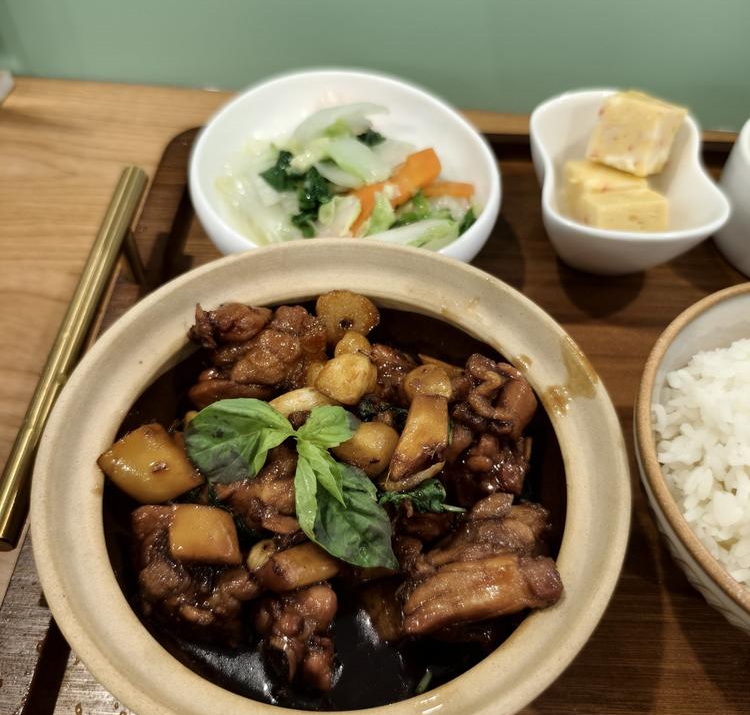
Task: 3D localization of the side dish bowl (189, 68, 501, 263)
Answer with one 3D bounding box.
[{"bbox_3d":[-0.013,-0.078,0.323,0.141,0.057,0.139,1,53,-1],"label":"side dish bowl"}]

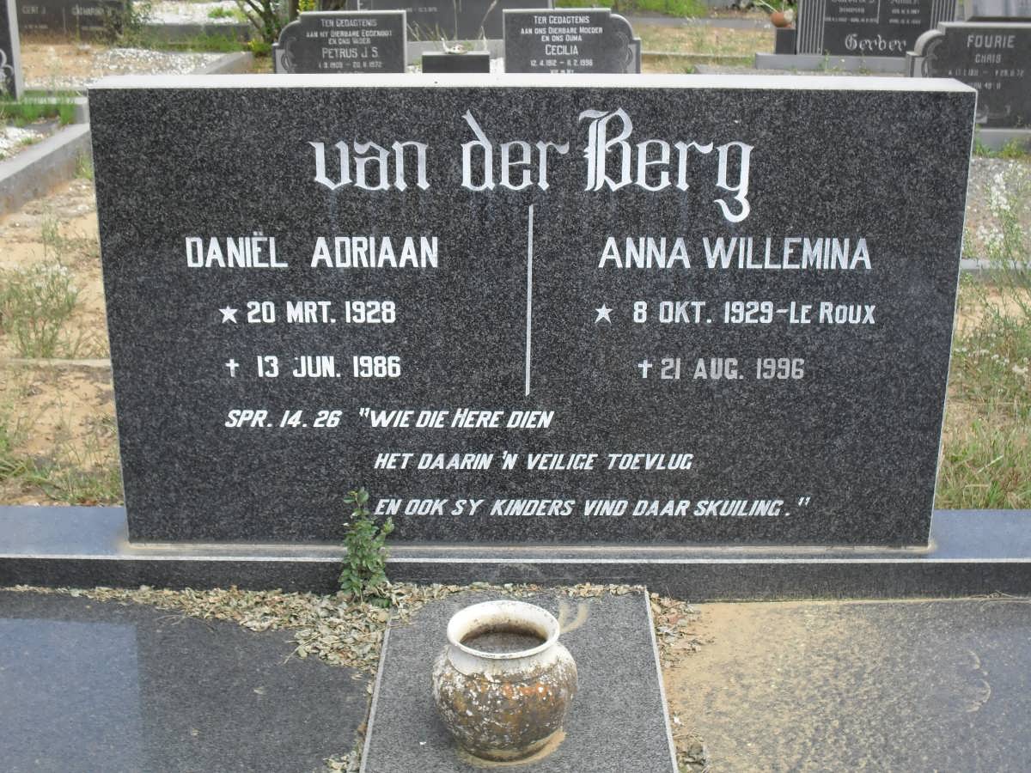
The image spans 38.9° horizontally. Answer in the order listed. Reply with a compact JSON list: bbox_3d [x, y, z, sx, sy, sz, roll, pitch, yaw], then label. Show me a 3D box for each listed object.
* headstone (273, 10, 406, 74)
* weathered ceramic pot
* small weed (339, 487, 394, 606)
[{"bbox_3d":[-0.840,-1.555,7.032,0.635,0.490,0.090,-2,19,-5],"label":"headstone"},{"bbox_3d":[-0.015,0.384,1.895,0.188,0.156,0.188,0,19,0],"label":"weathered ceramic pot"},{"bbox_3d":[-0.230,0.247,2.253,0.081,0.187,0.075,0,19,0],"label":"small weed"}]

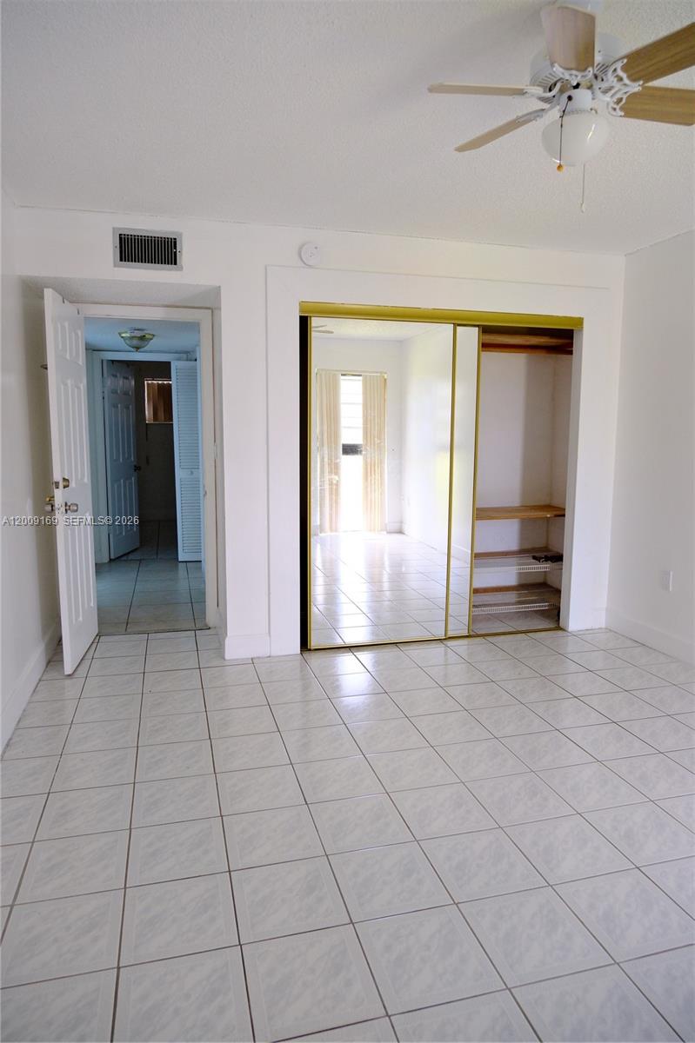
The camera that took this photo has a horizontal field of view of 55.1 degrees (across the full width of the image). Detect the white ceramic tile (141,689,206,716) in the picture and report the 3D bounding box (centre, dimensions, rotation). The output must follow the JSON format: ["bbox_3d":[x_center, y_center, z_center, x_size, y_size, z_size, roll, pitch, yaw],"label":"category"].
[{"bbox_3d":[-0.857,0.895,3.285,0.298,0.010,0.298,-2,8,-15],"label":"white ceramic tile"}]

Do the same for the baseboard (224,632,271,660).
[{"bbox_3d":[-0.592,0.743,3.955,0.265,0.137,0.018,-2,8,-15],"label":"baseboard"}]

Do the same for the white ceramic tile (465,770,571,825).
[{"bbox_3d":[0.627,1.019,2.449,0.300,0.010,0.300,-2,8,-15],"label":"white ceramic tile"}]

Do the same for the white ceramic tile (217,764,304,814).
[{"bbox_3d":[-0.330,1.009,2.509,0.300,0.010,0.300,-2,8,-15],"label":"white ceramic tile"}]

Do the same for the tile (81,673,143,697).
[{"bbox_3d":[-1.229,0.867,3.503,0.300,0.010,0.300,-2,8,-15],"label":"tile"}]

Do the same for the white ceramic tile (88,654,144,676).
[{"bbox_3d":[-1.318,0.834,3.826,0.302,0.010,0.302,-2,8,-15],"label":"white ceramic tile"}]

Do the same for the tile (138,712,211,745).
[{"bbox_3d":[-0.781,0.940,3.014,0.300,0.010,0.300,-2,8,-15],"label":"tile"}]

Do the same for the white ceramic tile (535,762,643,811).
[{"bbox_3d":[0.924,1.016,2.544,0.302,0.010,0.302,-2,8,-15],"label":"white ceramic tile"}]

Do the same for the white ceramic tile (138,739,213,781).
[{"bbox_3d":[-0.700,0.976,2.713,0.300,0.010,0.300,-2,8,-15],"label":"white ceramic tile"}]

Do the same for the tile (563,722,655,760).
[{"bbox_3d":[1.133,0.962,2.896,0.300,0.010,0.300,-2,8,-15],"label":"tile"}]

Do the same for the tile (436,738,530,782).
[{"bbox_3d":[0.546,0.978,2.732,0.298,0.010,0.298,-2,8,-15],"label":"tile"}]

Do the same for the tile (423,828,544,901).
[{"bbox_3d":[0.414,1.068,2.082,0.300,0.010,0.300,-2,8,-15],"label":"tile"}]

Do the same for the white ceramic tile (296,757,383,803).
[{"bbox_3d":[-0.037,0.996,2.575,0.298,0.010,0.298,-2,8,-15],"label":"white ceramic tile"}]

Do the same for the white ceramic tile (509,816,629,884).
[{"bbox_3d":[0.707,1.059,2.160,0.300,0.010,0.300,-2,8,-15],"label":"white ceramic tile"}]

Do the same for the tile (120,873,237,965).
[{"bbox_3d":[-0.465,1.101,1.857,0.302,0.010,0.302,-2,8,-15],"label":"tile"}]

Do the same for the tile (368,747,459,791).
[{"bbox_3d":[0.255,0.987,2.654,0.298,0.010,0.298,-2,8,-15],"label":"tile"}]

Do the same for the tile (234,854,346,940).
[{"bbox_3d":[-0.171,1.086,1.925,0.300,0.010,0.300,-2,8,-15],"label":"tile"}]

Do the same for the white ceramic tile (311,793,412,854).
[{"bbox_3d":[0.042,1.038,2.295,0.300,0.010,0.300,-2,8,-15],"label":"white ceramic tile"}]

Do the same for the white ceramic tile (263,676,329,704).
[{"bbox_3d":[-0.276,0.883,3.463,0.300,0.010,0.300,-2,8,-15],"label":"white ceramic tile"}]

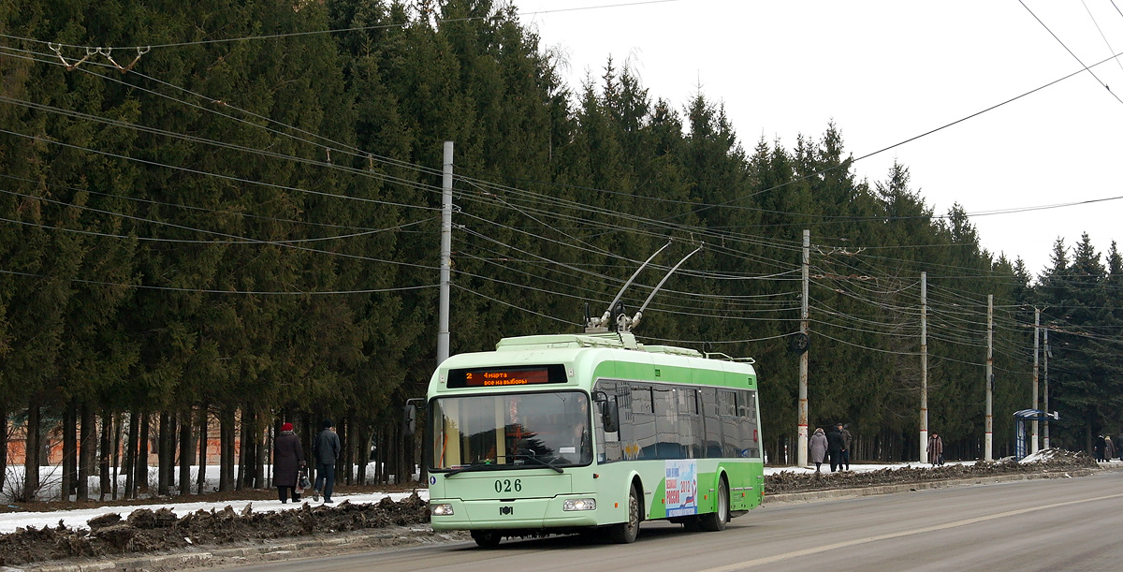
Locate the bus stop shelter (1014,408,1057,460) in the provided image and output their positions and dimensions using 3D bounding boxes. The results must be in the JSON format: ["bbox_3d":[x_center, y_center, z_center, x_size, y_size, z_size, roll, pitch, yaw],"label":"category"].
[{"bbox_3d":[24.900,7.858,126.000,2.000,2.750,4.000,-1,-4,19],"label":"bus stop shelter"}]

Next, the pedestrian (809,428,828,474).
[{"bbox_3d":[9.218,5.883,86.000,0.620,1.620,0.450,-1,-4,12],"label":"pedestrian"}]

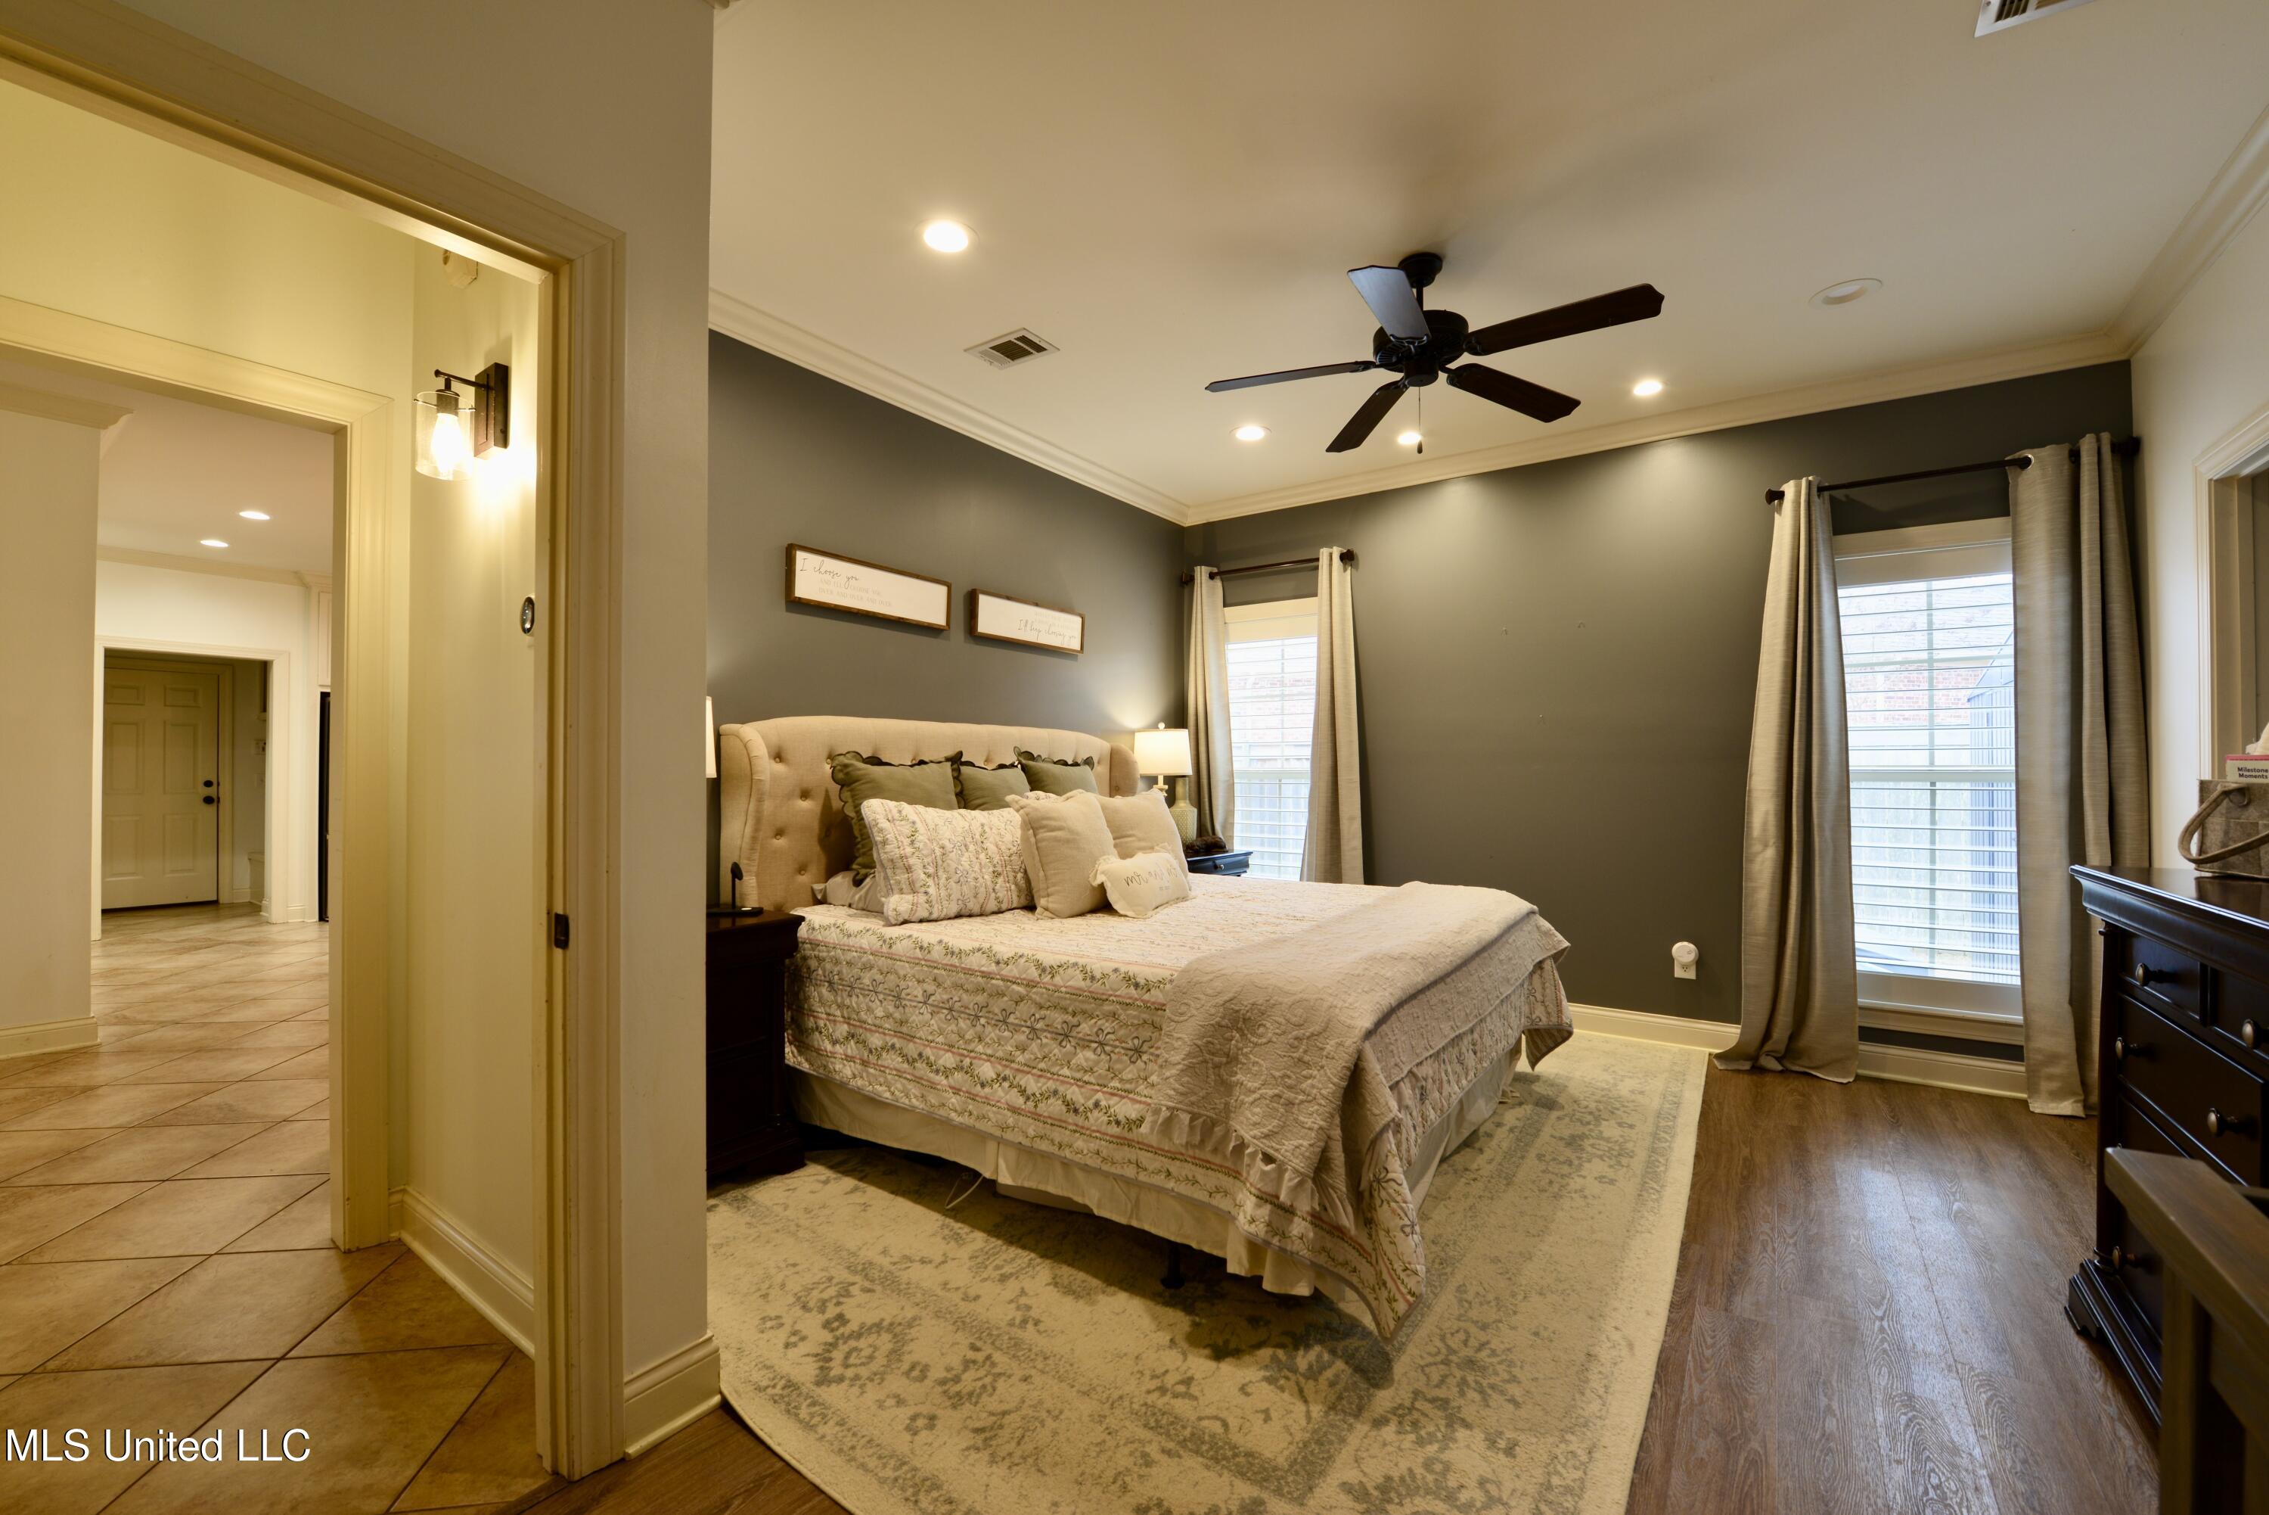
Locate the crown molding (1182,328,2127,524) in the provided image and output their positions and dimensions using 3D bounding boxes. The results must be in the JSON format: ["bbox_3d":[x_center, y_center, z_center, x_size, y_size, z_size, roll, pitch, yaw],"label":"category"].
[{"bbox_3d":[1.873,-1.426,4.154,3.872,0.088,0.090,0,0,35],"label":"crown molding"}]

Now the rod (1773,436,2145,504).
[{"bbox_3d":[3.029,-1.068,3.334,1.032,0.065,0.105,0,-1,35],"label":"rod"}]

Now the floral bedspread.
[{"bbox_3d":[0.262,0.809,3.061,2.107,0.600,2.077,0,0,35],"label":"floral bedspread"}]

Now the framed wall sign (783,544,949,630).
[{"bbox_3d":[-1.006,-0.648,3.435,0.040,0.203,0.748,0,-1,35],"label":"framed wall sign"}]

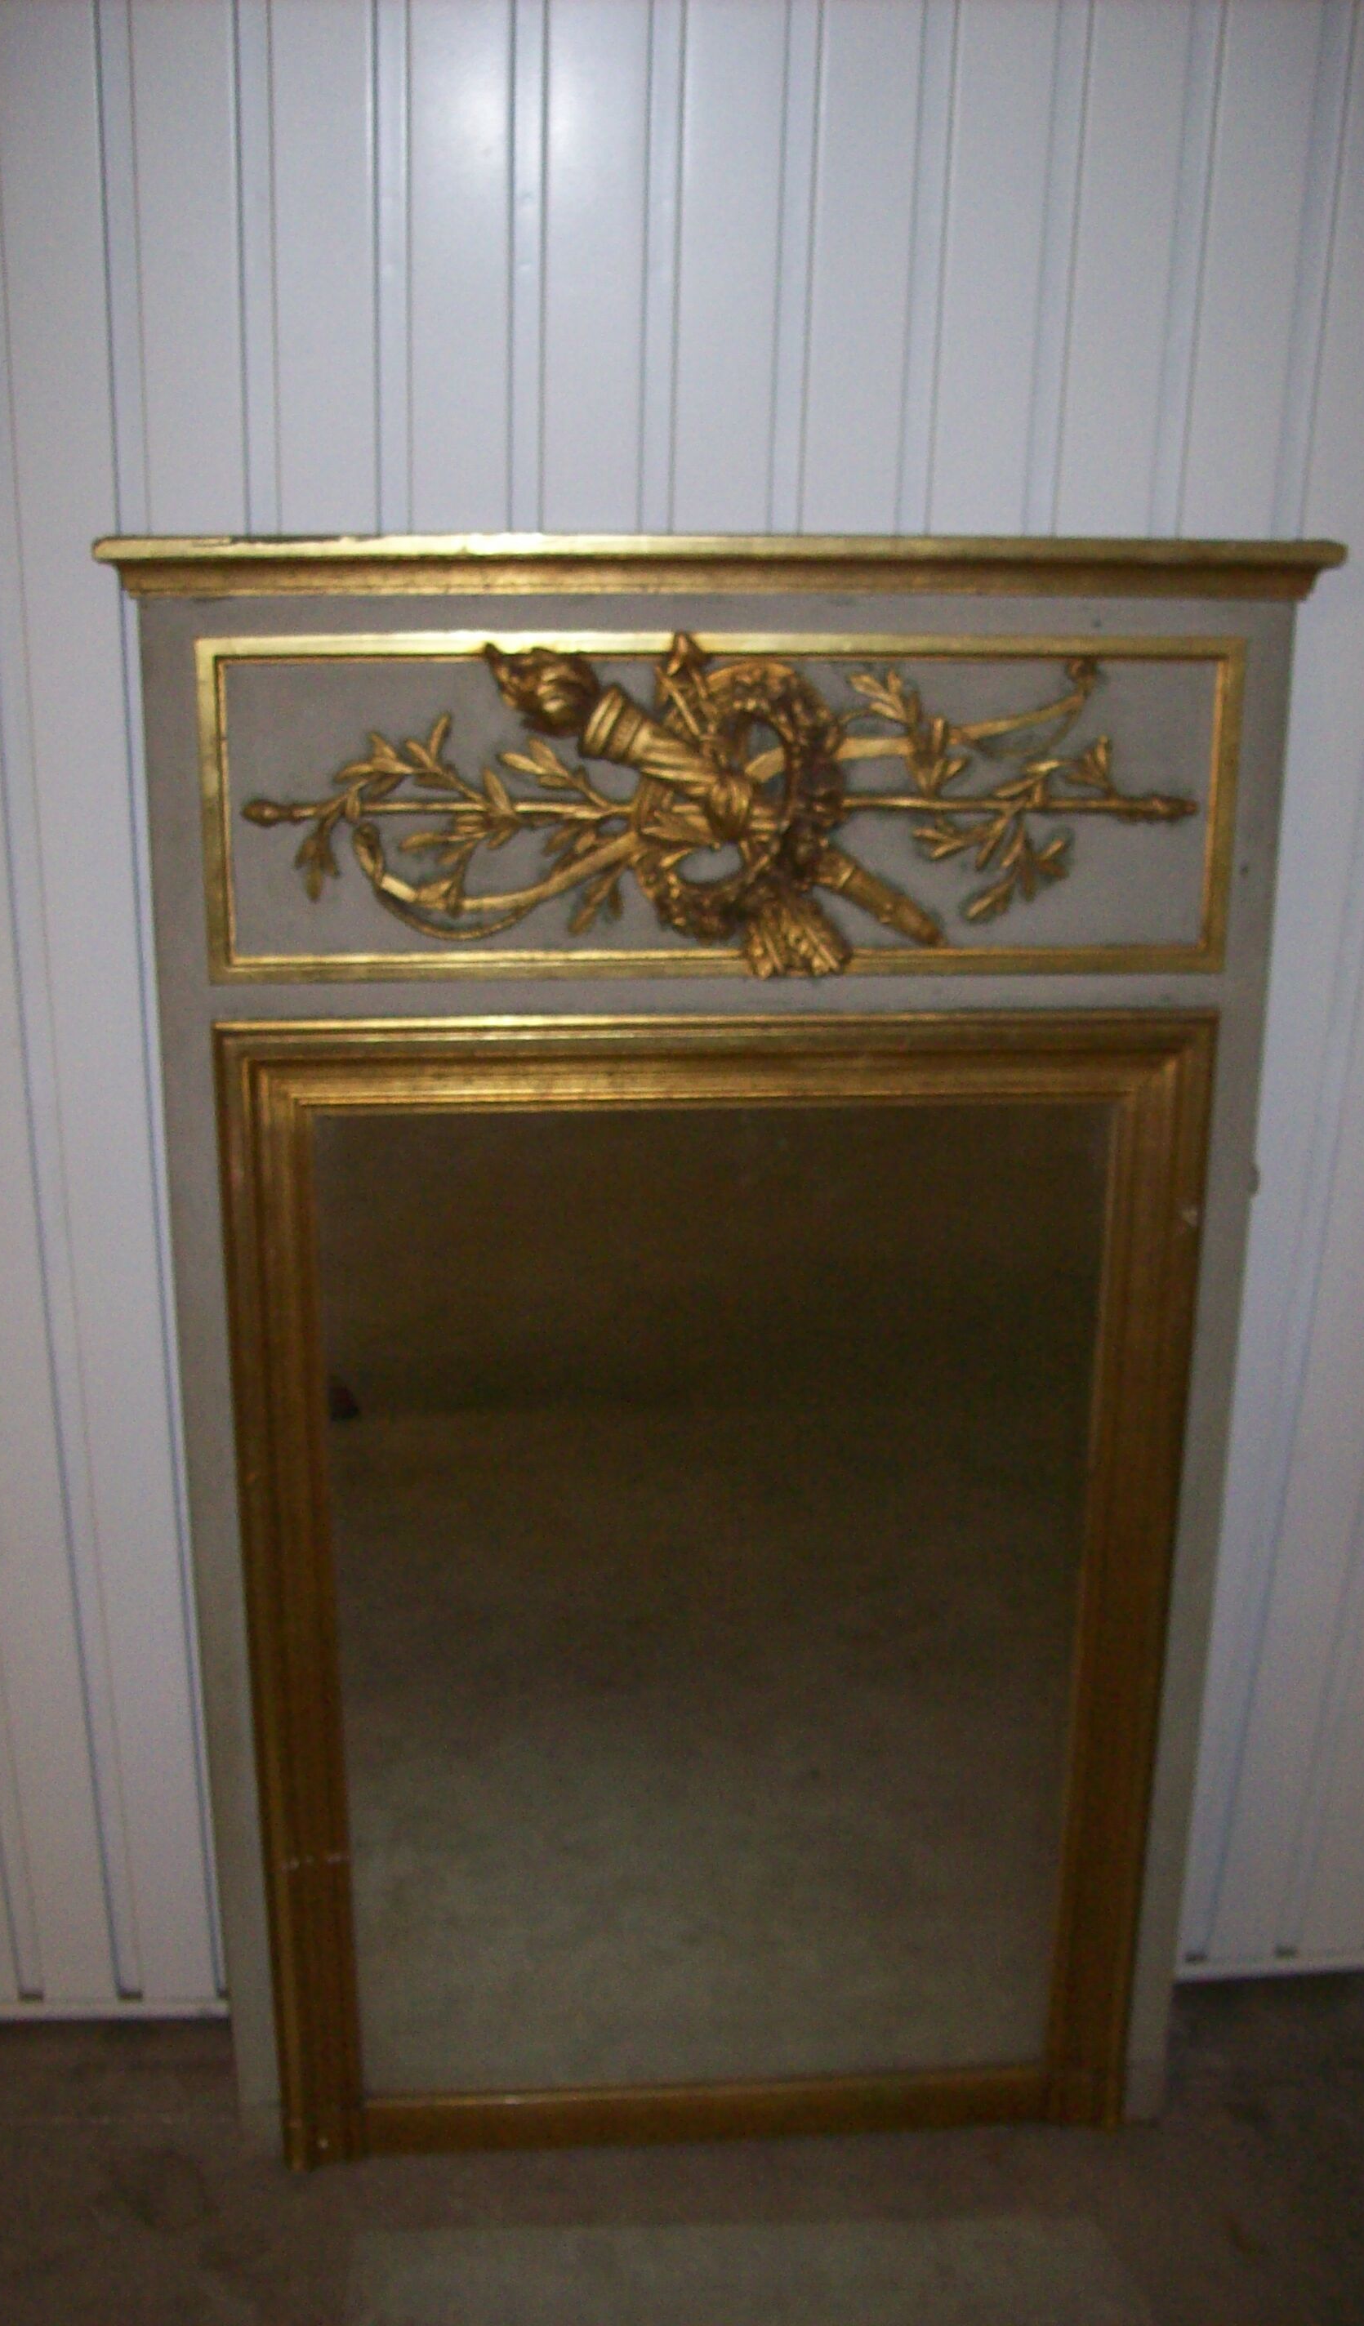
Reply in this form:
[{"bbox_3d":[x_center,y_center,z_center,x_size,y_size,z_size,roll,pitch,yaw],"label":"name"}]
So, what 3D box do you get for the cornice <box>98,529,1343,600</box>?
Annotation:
[{"bbox_3d":[0.032,-0.405,1.642,0.838,0.043,0.069,-1,18,-4],"label":"cornice"}]

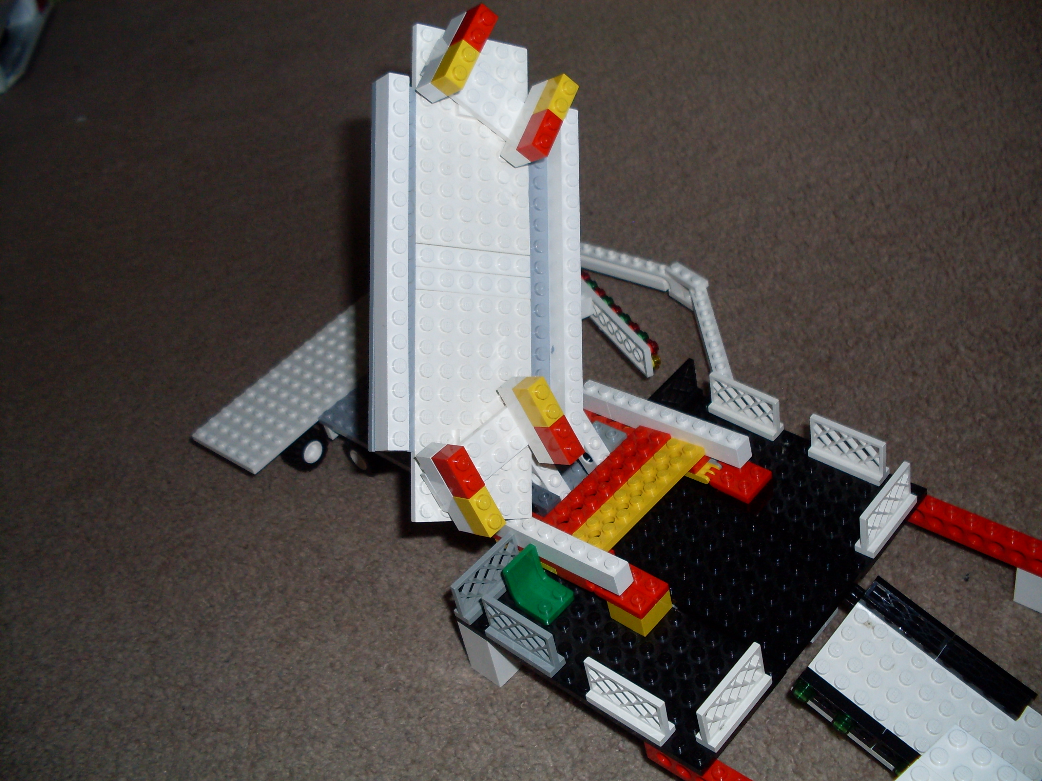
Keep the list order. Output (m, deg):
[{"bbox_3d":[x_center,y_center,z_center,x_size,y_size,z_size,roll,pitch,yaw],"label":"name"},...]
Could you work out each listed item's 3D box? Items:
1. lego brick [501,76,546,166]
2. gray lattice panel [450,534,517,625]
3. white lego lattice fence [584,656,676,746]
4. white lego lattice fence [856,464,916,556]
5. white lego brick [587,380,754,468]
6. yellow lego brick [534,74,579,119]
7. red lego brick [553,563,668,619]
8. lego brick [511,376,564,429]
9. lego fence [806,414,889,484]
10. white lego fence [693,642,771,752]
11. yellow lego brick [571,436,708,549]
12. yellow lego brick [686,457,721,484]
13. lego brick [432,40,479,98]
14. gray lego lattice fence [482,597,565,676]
[{"bbox_3d":[0.004,-0.099,0.423,0.010,0.008,0.032,-4,58,54],"label":"lego brick"},{"bbox_3d":[-0.013,0.071,0.432,0.008,0.019,0.032,24,52,37],"label":"gray lattice panel"},{"bbox_3d":[0.035,0.102,0.381,0.032,0.019,0.008,24,52,37],"label":"white lego lattice fence"},{"bbox_3d":[0.137,0.044,0.427,0.008,0.019,0.032,25,54,36],"label":"white lego lattice fence"},{"bbox_3d":[0.056,0.012,0.456,0.079,0.011,0.008,21,51,41],"label":"white lego brick"},{"bbox_3d":[0.013,-0.106,0.418,0.011,0.008,0.016,-4,57,54],"label":"yellow lego brick"},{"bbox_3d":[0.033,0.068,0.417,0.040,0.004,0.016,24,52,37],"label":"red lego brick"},{"bbox_3d":[0.007,0.004,0.397,0.008,0.016,0.011,-41,23,-28],"label":"lego brick"},{"bbox_3d":[0.129,0.022,0.451,0.032,0.019,0.008,25,55,37],"label":"lego fence"},{"bbox_3d":[0.069,0.099,0.372,0.008,0.019,0.032,24,52,37],"label":"white lego fence"},{"bbox_3d":[0.044,0.039,0.427,0.016,0.005,0.064,21,51,41],"label":"yellow lego brick"},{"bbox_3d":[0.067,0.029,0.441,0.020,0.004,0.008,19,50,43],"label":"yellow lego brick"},{"bbox_3d":[-0.022,-0.111,0.393,0.011,0.008,0.016,-4,58,54],"label":"lego brick"},{"bbox_3d":[0.000,0.087,0.408,0.032,0.019,0.008,24,52,37],"label":"gray lego lattice fence"}]

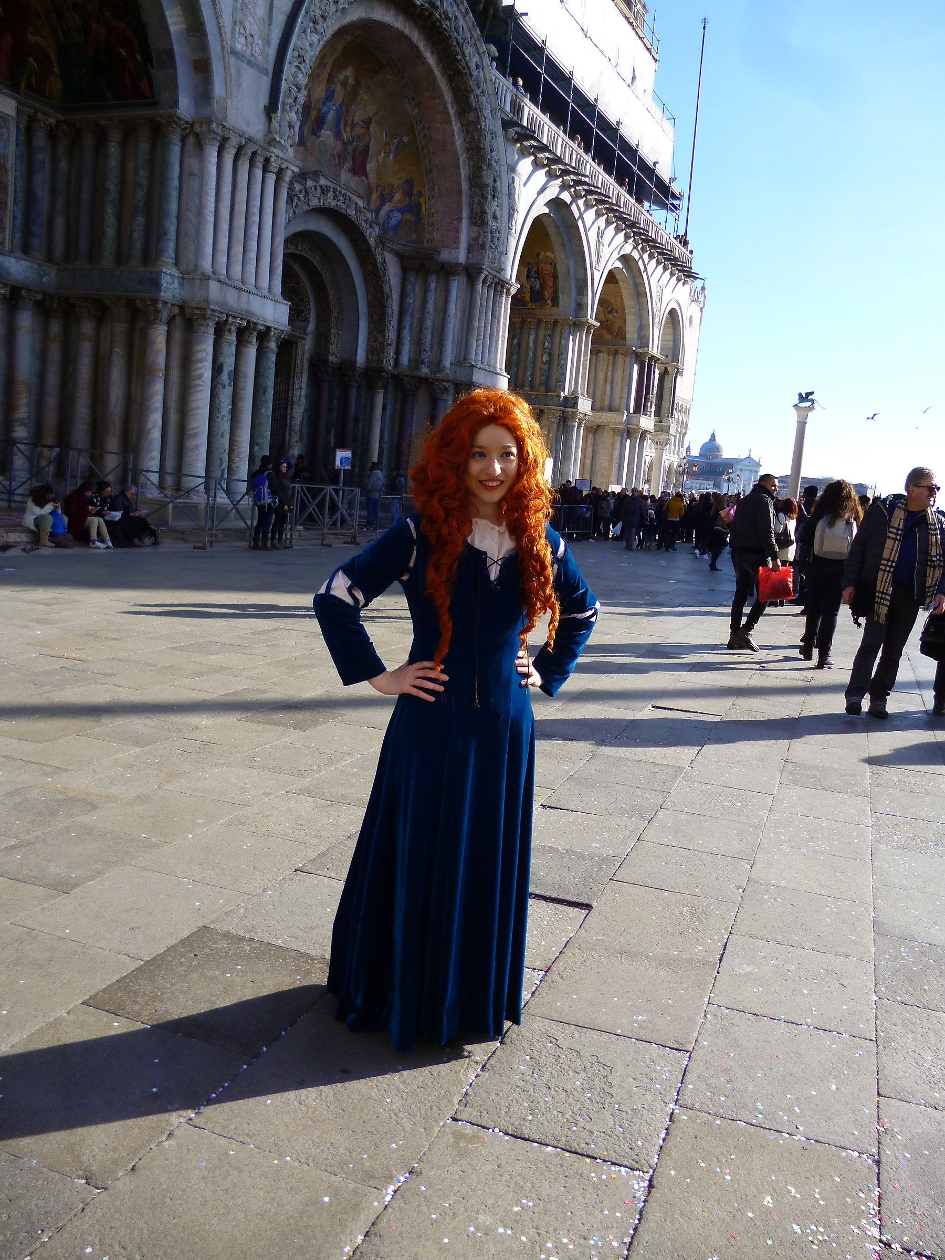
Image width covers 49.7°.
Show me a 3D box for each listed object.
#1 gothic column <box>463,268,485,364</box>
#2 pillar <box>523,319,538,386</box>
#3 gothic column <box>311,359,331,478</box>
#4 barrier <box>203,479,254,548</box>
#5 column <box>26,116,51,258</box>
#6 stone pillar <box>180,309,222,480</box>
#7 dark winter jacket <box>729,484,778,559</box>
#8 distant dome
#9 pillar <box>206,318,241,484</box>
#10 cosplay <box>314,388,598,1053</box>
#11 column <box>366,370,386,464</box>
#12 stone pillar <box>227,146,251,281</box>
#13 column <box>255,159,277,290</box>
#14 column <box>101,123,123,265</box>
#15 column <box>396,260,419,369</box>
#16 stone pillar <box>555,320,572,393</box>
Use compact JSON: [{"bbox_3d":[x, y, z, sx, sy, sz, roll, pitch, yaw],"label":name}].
[{"bbox_3d":[0.059,-8.719,28.538,0.410,2.520,0.410,5,8,-1],"label":"gothic column"},{"bbox_3d":[2.004,-9.608,35.566,0.350,2.420,0.350,5,8,-1],"label":"pillar"},{"bbox_3d":[-4.310,-5.883,29.113,0.400,3.450,0.400,5,8,-1],"label":"gothic column"},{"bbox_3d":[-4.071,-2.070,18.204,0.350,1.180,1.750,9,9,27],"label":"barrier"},{"bbox_3d":[-8.103,-8.246,19.002,0.440,2.547,0.440,9,8,25],"label":"column"},{"bbox_3d":[-5.174,-4.306,19.303,0.540,3.354,0.540,9,8,25],"label":"stone pillar"},{"bbox_3d":[2.862,-1.101,10.415,0.340,0.730,0.490,-2,11,-40],"label":"dark winter jacket"},{"bbox_3d":[154.727,-120.521,662.000,16.000,18.000,16.000,5,8,0],"label":"distant dome"},{"bbox_3d":[-4.828,-4.269,19.754,0.490,3.320,0.490,9,9,25],"label":"pillar"},{"bbox_3d":[-0.041,0.219,2.643,0.710,1.660,0.520,2,8,-22],"label":"cosplay"},{"bbox_3d":[-2.628,-5.376,27.902,0.480,3.379,0.480,9,8,25],"label":"column"},{"bbox_3d":[-4.702,-8.342,20.471,0.340,2.560,0.340,5,8,-1],"label":"stone pillar"},{"bbox_3d":[-4.209,-8.226,20.701,0.360,2.557,0.360,9,8,25],"label":"column"},{"bbox_3d":[-6.551,-7.837,18.499,0.340,2.420,0.340,9,9,25],"label":"column"},{"bbox_3d":[-1.900,-8.944,29.066,0.370,2.970,0.370,9,9,27],"label":"column"},{"bbox_3d":[3.203,-9.471,35.520,0.370,2.430,0.370,9,9,25],"label":"stone pillar"}]

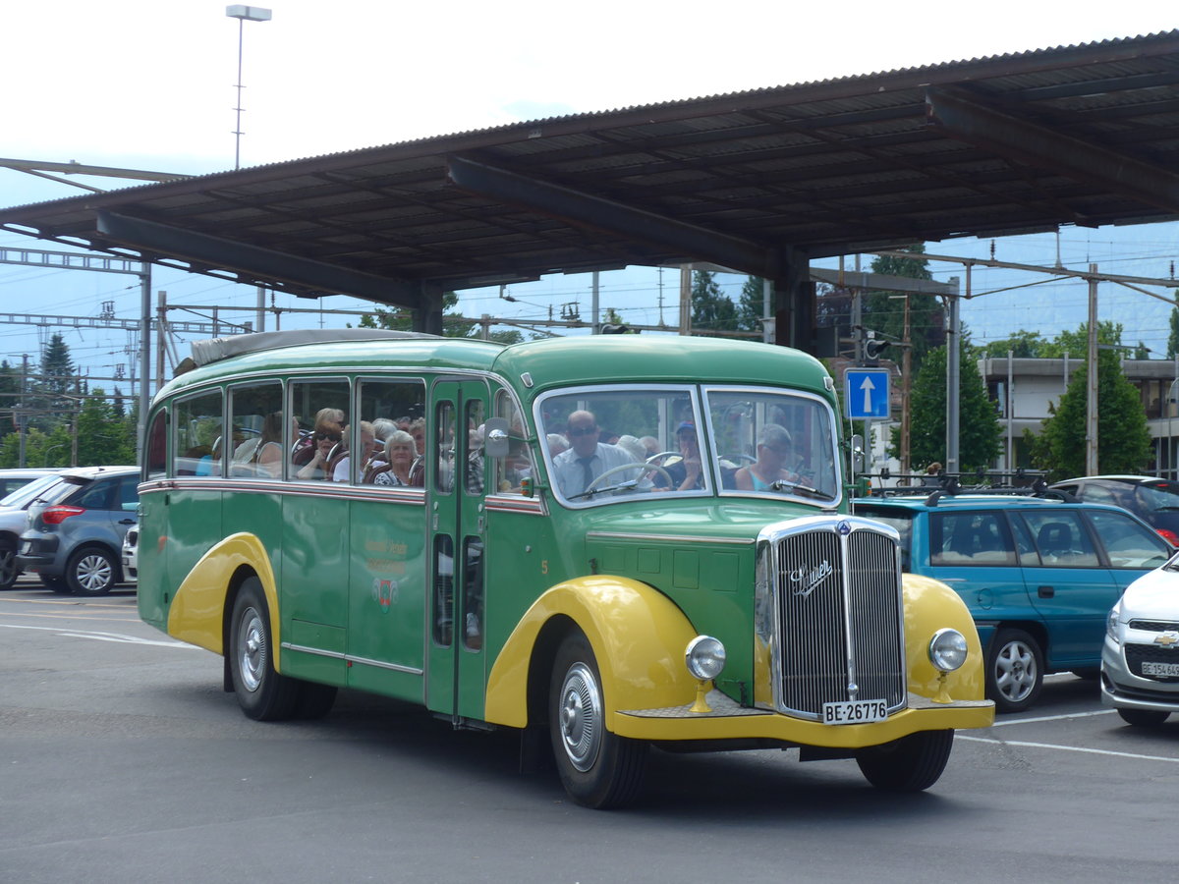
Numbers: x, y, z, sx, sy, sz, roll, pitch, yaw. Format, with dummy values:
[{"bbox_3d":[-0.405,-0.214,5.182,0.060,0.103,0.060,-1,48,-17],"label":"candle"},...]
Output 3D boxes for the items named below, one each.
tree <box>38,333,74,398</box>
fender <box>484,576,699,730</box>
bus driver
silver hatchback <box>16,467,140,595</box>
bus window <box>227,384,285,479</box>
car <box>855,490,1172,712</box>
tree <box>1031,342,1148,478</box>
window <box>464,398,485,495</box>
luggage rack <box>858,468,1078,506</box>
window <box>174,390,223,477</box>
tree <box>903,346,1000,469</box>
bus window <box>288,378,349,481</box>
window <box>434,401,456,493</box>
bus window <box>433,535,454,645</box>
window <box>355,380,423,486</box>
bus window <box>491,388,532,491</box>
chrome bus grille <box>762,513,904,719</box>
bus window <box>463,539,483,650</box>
[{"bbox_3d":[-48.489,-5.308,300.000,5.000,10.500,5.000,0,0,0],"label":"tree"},{"bbox_3d":[0.021,1.131,17.843,0.600,0.870,1.800,0,0,-24],"label":"fender"},{"bbox_3d":[0.078,0.463,18.747,0.560,1.300,0.850,0,0,-24],"label":"bus driver"},{"bbox_3d":[-5.470,1.163,43.998,4.450,1.650,1.820,0,0,-25],"label":"silver hatchback"},{"bbox_3d":[-2.209,-0.076,22.024,0.050,0.616,1.183,0,0,-24],"label":"bus window"},{"bbox_3d":[3.370,1.155,24.654,4.280,1.530,1.700,0,0,-41],"label":"car"},{"bbox_3d":[21.296,-1.075,140.000,5.079,6.635,5.079,0,0,0],"label":"tree"},{"bbox_3d":[-0.641,0.029,18.801,0.050,0.560,0.340,0,0,-24],"label":"window"},{"bbox_3d":[2.667,0.318,23.716,1.550,0.250,1.080,0,1,-41],"label":"luggage rack"},{"bbox_3d":[-2.737,-0.056,23.226,0.050,0.615,1.175,0,0,-24],"label":"window"},{"bbox_3d":[15.301,-1.312,140.000,4.900,6.200,4.900,0,0,0],"label":"tree"},{"bbox_3d":[-1.702,-0.078,20.871,0.050,0.643,1.176,0,0,-24],"label":"bus window"},{"bbox_3d":[-0.829,0.026,19.232,0.050,0.550,0.350,0,0,-24],"label":"window"},{"bbox_3d":[-0.814,0.843,18.848,0.050,0.650,0.340,0,0,-24],"label":"bus window"},{"bbox_3d":[-1.201,-0.060,20.084,0.060,0.660,1.210,0,0,-24],"label":"window"},{"bbox_3d":[-0.405,-0.002,18.336,0.070,0.600,0.420,0,1,-39],"label":"bus window"},{"bbox_3d":[1.285,0.907,17.084,0.770,1.040,0.310,0,0,-24],"label":"chrome bus grille"},{"bbox_3d":[-0.631,0.841,18.432,0.050,0.624,0.326,0,0,-24],"label":"bus window"}]

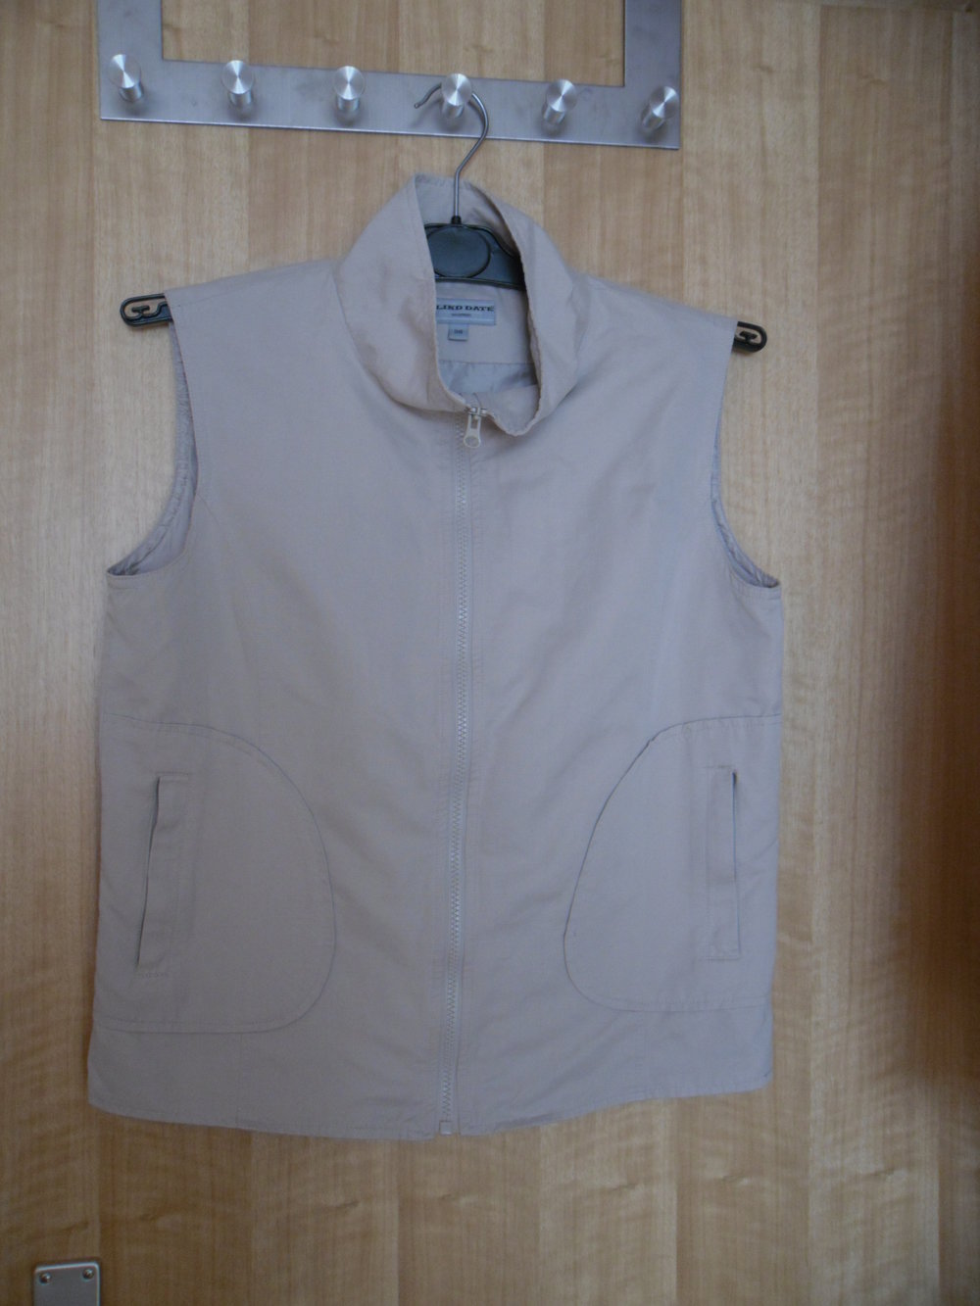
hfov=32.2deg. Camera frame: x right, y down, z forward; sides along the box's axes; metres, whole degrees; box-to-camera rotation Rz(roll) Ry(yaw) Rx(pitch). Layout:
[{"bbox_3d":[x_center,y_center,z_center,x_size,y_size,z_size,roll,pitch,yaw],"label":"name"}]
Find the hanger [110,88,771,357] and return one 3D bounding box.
[{"bbox_3d":[-0.024,-0.290,1.116,0.430,0.172,0.025,0,2,-10],"label":"hanger"}]

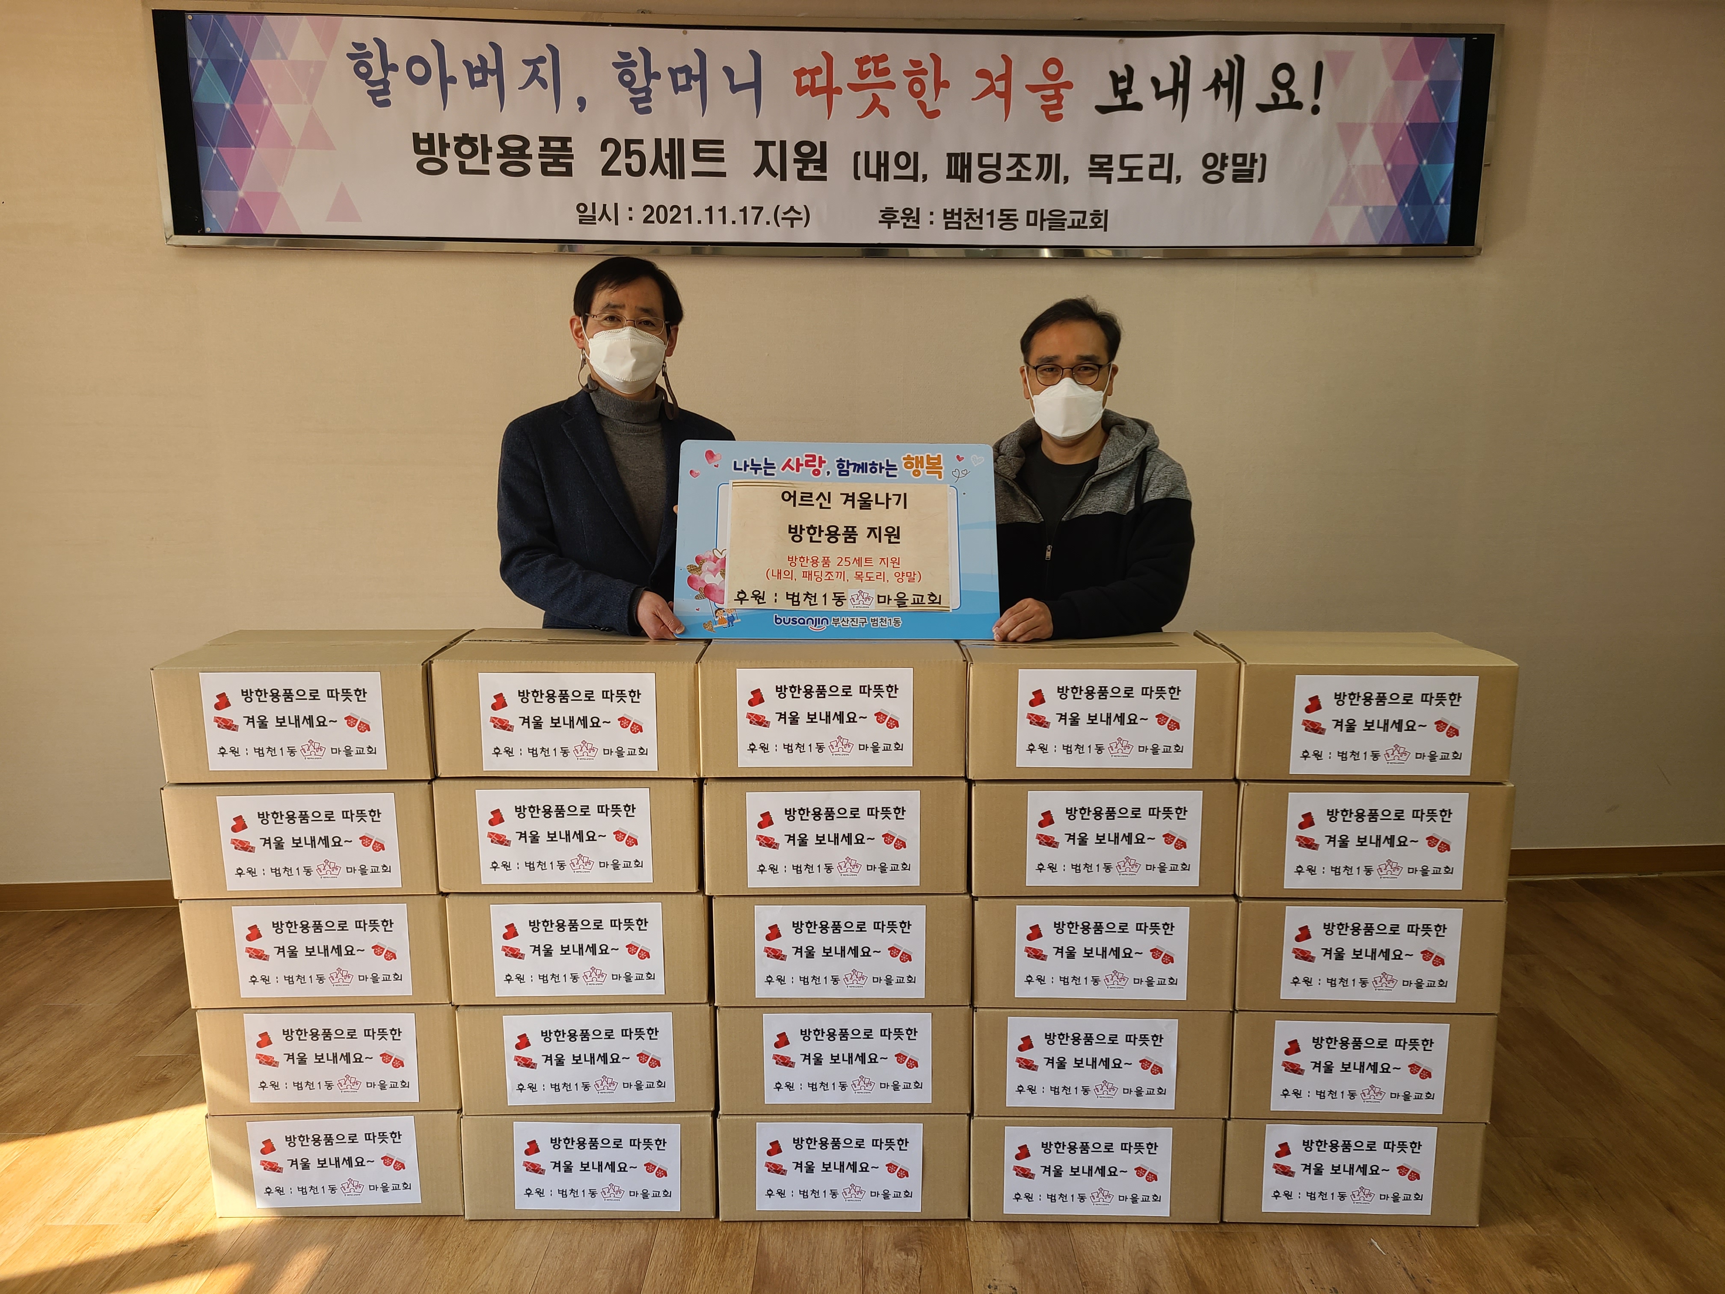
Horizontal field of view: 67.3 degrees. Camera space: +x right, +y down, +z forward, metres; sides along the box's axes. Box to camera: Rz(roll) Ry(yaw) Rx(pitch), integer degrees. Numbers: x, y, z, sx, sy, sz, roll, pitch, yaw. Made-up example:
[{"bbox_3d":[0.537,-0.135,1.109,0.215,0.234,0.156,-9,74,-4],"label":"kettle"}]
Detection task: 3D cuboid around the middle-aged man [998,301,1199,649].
[{"bbox_3d":[0.419,0.121,2.694,0.510,1.660,0.400,2,11,9],"label":"middle-aged man"}]

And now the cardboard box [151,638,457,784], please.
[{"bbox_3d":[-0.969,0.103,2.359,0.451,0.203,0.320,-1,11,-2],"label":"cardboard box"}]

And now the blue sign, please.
[{"bbox_3d":[-0.045,-0.201,2.439,0.600,0.390,0.015,0,-14,-3],"label":"blue sign"}]

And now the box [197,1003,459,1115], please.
[{"bbox_3d":[-0.947,0.704,2.459,0.451,0.203,0.330,-1,11,-2],"label":"box"}]

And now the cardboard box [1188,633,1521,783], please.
[{"bbox_3d":[0.866,0.099,2.335,0.446,0.201,0.345,0,11,2],"label":"cardboard box"}]

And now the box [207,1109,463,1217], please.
[{"bbox_3d":[-0.940,0.896,2.486,0.446,0.201,0.345,0,11,0],"label":"box"}]

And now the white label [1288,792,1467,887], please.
[{"bbox_3d":[0.868,0.330,2.187,0.299,0.170,0.005,0,11,2],"label":"white label"}]

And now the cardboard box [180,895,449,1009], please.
[{"bbox_3d":[-0.958,0.504,2.427,0.451,0.203,0.330,-1,11,-2],"label":"cardboard box"}]

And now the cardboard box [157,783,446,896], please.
[{"bbox_3d":[-0.961,0.301,2.380,0.446,0.201,0.345,0,11,-2],"label":"cardboard box"}]

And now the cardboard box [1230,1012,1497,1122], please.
[{"bbox_3d":[0.873,0.698,2.417,0.446,0.201,0.345,0,11,2],"label":"cardboard box"}]

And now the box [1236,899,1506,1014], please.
[{"bbox_3d":[0.872,0.499,2.385,0.446,0.201,0.345,0,11,2],"label":"box"}]

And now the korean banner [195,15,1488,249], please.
[{"bbox_3d":[-0.050,-1.372,3.462,3.570,0.575,0.050,-1,11,-3],"label":"korean banner"}]

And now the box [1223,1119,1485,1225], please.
[{"bbox_3d":[0.871,0.896,2.454,0.446,0.201,0.345,0,11,2],"label":"box"}]

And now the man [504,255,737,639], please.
[{"bbox_3d":[-0.457,0.100,2.632,0.530,1.710,0.400,-4,11,-18],"label":"man"}]

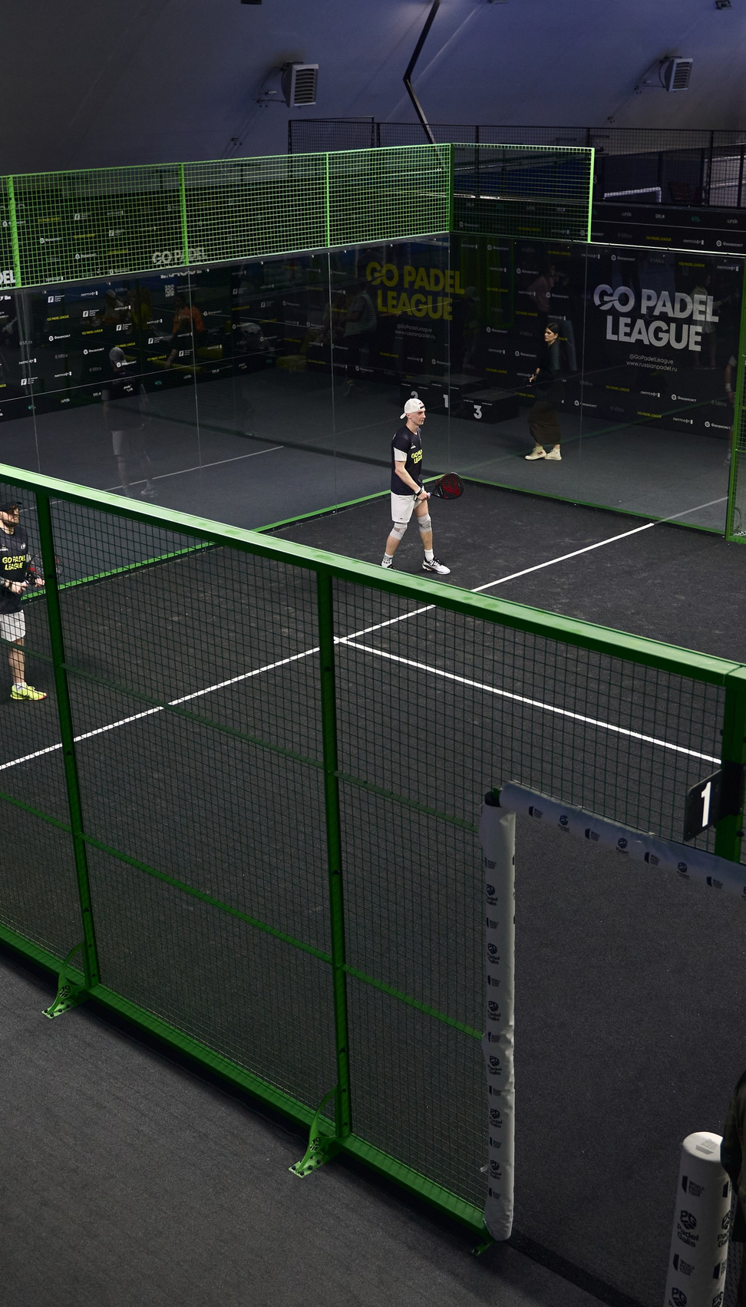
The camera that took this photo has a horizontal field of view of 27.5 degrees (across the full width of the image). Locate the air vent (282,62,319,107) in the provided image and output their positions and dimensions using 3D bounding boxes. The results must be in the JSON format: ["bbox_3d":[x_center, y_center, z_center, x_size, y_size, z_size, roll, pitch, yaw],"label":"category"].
[{"bbox_3d":[-1.331,-10.256,27.590,0.360,0.710,0.690,26,33,37],"label":"air vent"}]

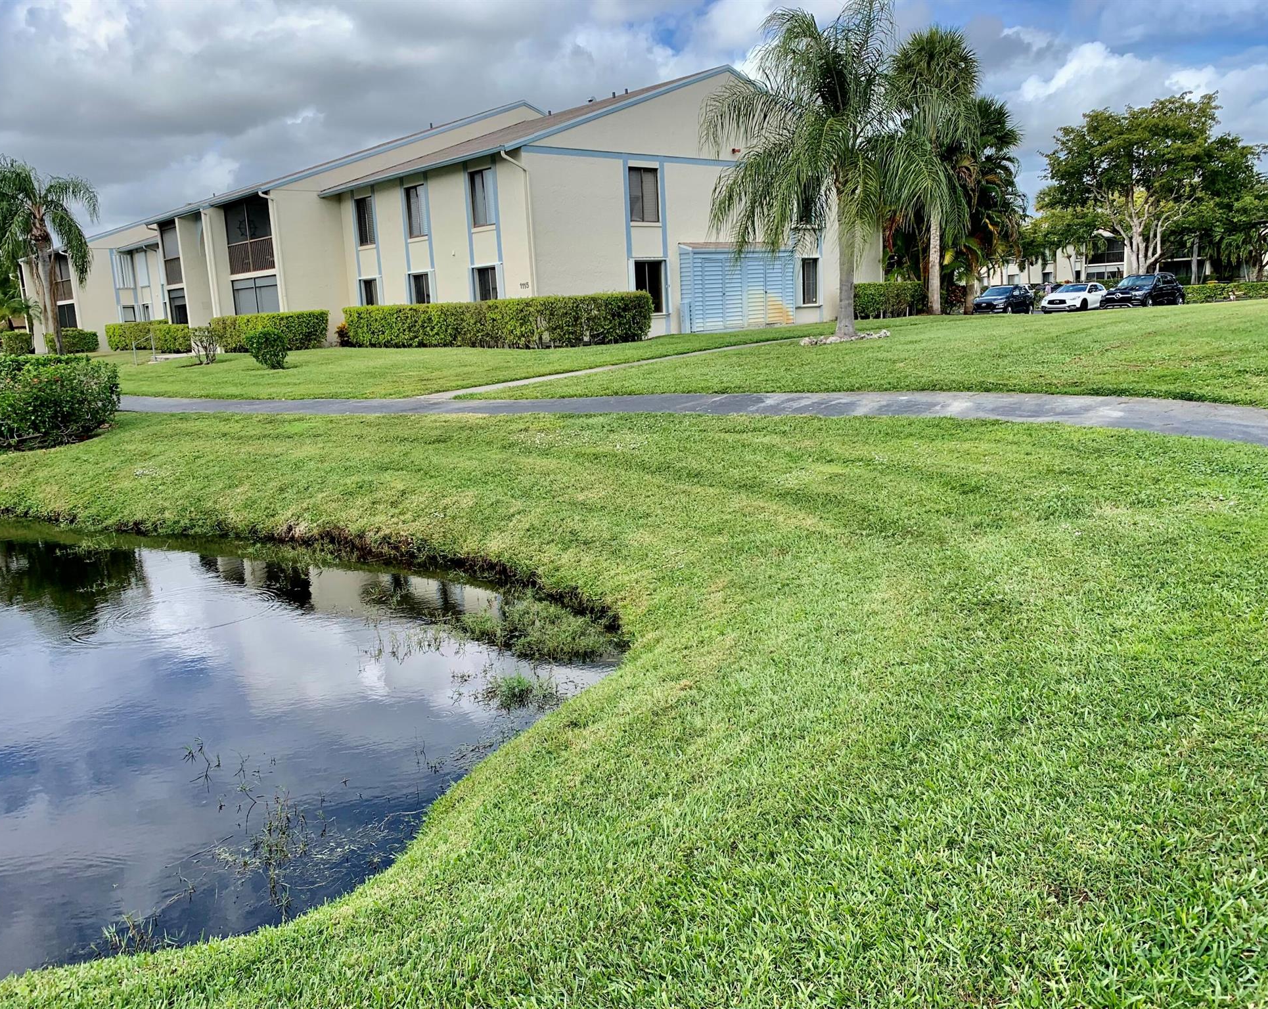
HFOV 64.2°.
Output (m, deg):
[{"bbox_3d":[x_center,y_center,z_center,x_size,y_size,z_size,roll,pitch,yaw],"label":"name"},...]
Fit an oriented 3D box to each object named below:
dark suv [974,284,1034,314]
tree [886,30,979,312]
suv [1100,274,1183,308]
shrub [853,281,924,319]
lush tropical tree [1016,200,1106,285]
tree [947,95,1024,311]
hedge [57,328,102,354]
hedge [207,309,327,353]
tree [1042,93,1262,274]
[{"bbox_3d":[19.405,-10.667,53.000,1.800,1.560,4.170,7,15,42],"label":"dark suv"},{"bbox_3d":[12.349,-13.428,41.213,3.700,11.350,3.700,1,12,17],"label":"tree"},{"bbox_3d":[25.980,-10.821,51.500,4.930,1.780,1.970,-11,14,-38],"label":"suv"},{"bbox_3d":[9.362,-7.472,37.002,2.448,1.285,1.377,-12,15,-40],"label":"shrub"},{"bbox_3d":[29.630,-17.465,70.138,5.900,7.000,5.600,2,12,23],"label":"lush tropical tree"},{"bbox_3d":[14.436,-12.418,42.203,3.577,8.822,3.577,1,12,18],"label":"tree"},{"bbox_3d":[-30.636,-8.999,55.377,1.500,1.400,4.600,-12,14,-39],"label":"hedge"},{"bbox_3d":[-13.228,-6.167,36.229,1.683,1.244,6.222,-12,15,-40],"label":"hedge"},{"bbox_3d":[33.767,-20.008,66.109,12.600,13.160,12.000,3,12,25],"label":"tree"}]

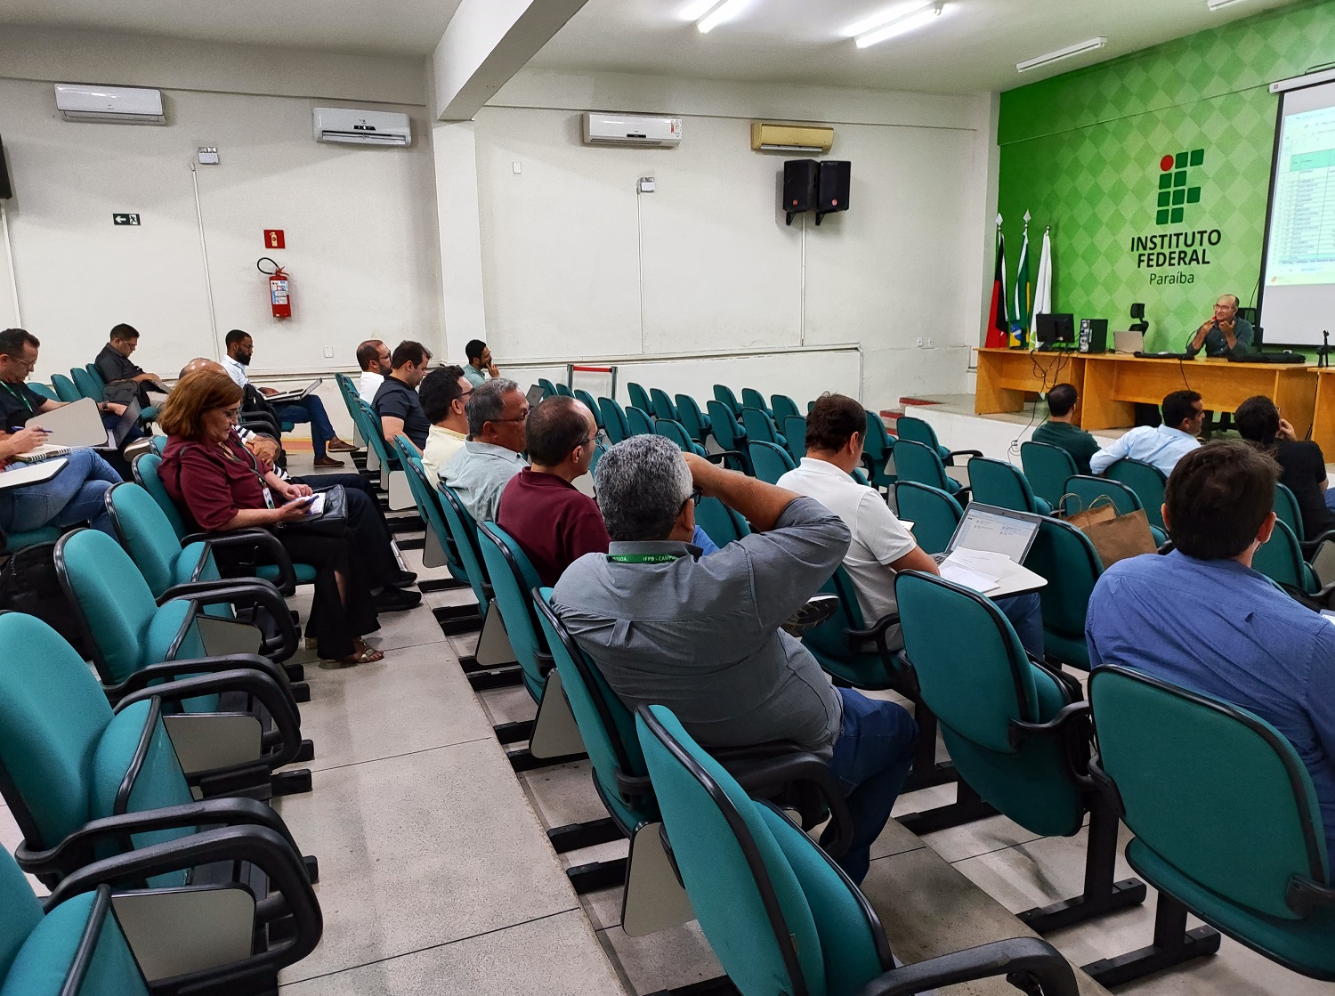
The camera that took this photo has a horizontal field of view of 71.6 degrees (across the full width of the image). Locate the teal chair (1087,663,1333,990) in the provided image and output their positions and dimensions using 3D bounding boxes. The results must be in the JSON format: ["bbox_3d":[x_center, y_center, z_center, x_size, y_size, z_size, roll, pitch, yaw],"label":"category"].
[{"bbox_3d":[1.203,0.743,1.906,0.570,0.870,0.620,-6,12,-20],"label":"teal chair"}]

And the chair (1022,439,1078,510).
[{"bbox_3d":[2.753,0.028,6.376,0.560,0.920,0.650,-6,13,-22],"label":"chair"}]

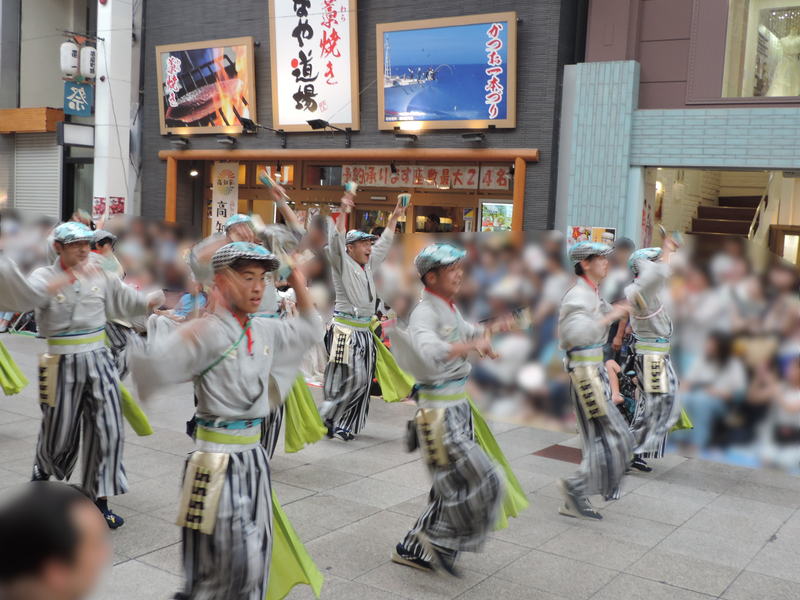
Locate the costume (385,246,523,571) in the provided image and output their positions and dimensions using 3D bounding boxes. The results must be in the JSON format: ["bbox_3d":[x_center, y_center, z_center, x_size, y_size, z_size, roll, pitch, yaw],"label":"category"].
[{"bbox_3d":[0.290,0.536,4.670,0.640,1.660,0.540,5,5,32],"label":"costume"}]

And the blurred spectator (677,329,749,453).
[{"bbox_3d":[2.683,0.779,7.931,0.650,0.970,0.550,-1,6,-45],"label":"blurred spectator"}]

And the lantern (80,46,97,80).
[{"bbox_3d":[-4.468,-3.398,13.280,0.245,0.510,0.245,5,5,33],"label":"lantern"}]

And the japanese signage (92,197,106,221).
[{"bbox_3d":[-4.353,-1.312,13.400,0.290,0.390,0.020,6,5,33],"label":"japanese signage"}]

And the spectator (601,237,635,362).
[{"bbox_3d":[2.023,0.330,8.352,0.500,1.740,0.380,6,5,39],"label":"spectator"}]

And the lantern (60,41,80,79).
[{"bbox_3d":[-4.641,-3.375,13.000,0.245,0.510,0.245,5,5,33],"label":"lantern"}]

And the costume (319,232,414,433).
[{"bbox_3d":[-0.304,0.269,7.519,0.620,1.740,0.550,-1,5,-43],"label":"costume"}]

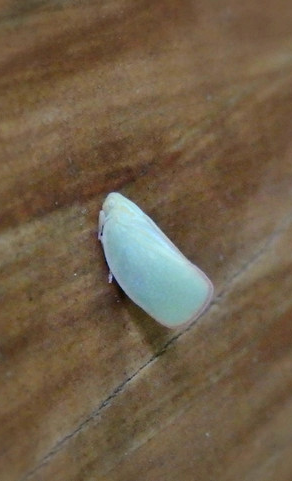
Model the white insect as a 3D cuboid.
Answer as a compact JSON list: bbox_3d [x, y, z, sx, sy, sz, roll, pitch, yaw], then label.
[{"bbox_3d":[0.000,0.001,0.066,0.010,0.005,0.004,53,40,0],"label":"white insect"}]

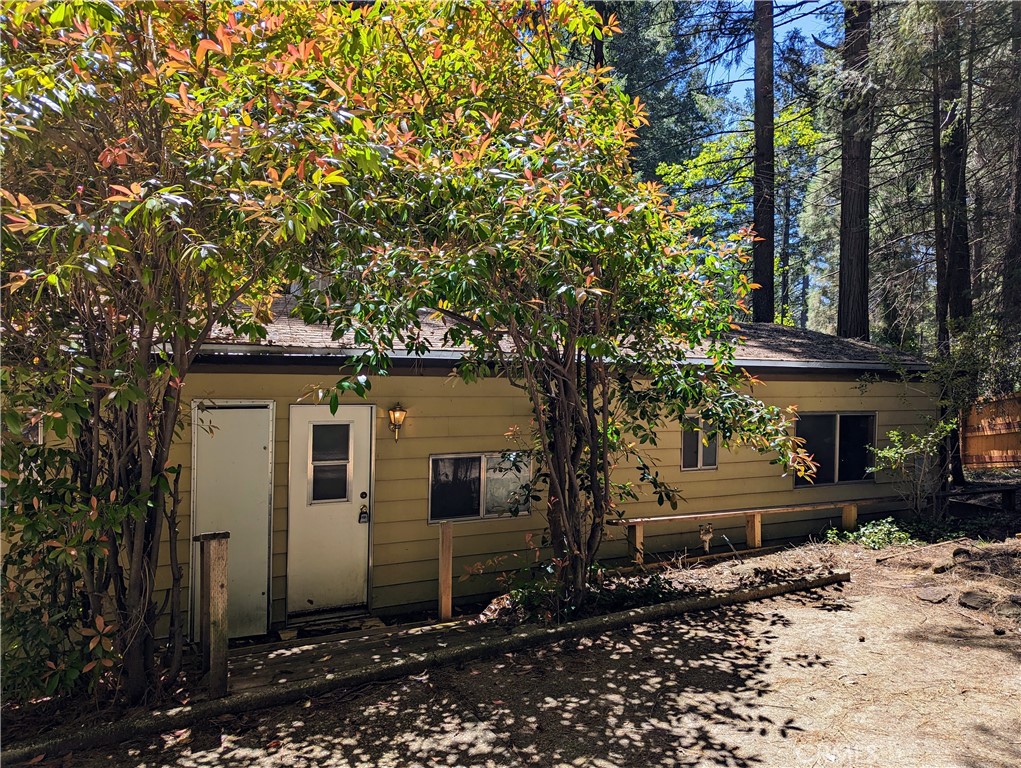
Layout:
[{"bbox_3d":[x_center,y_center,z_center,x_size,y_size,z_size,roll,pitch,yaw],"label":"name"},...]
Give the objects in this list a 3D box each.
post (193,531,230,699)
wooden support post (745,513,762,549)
[{"bbox_3d":[-2.139,1.650,5.100,0.190,1.125,0.190,1,2,-26],"label":"post"},{"bbox_3d":[2.931,1.766,8.550,0.100,0.395,0.150,1,2,-26],"label":"wooden support post"}]

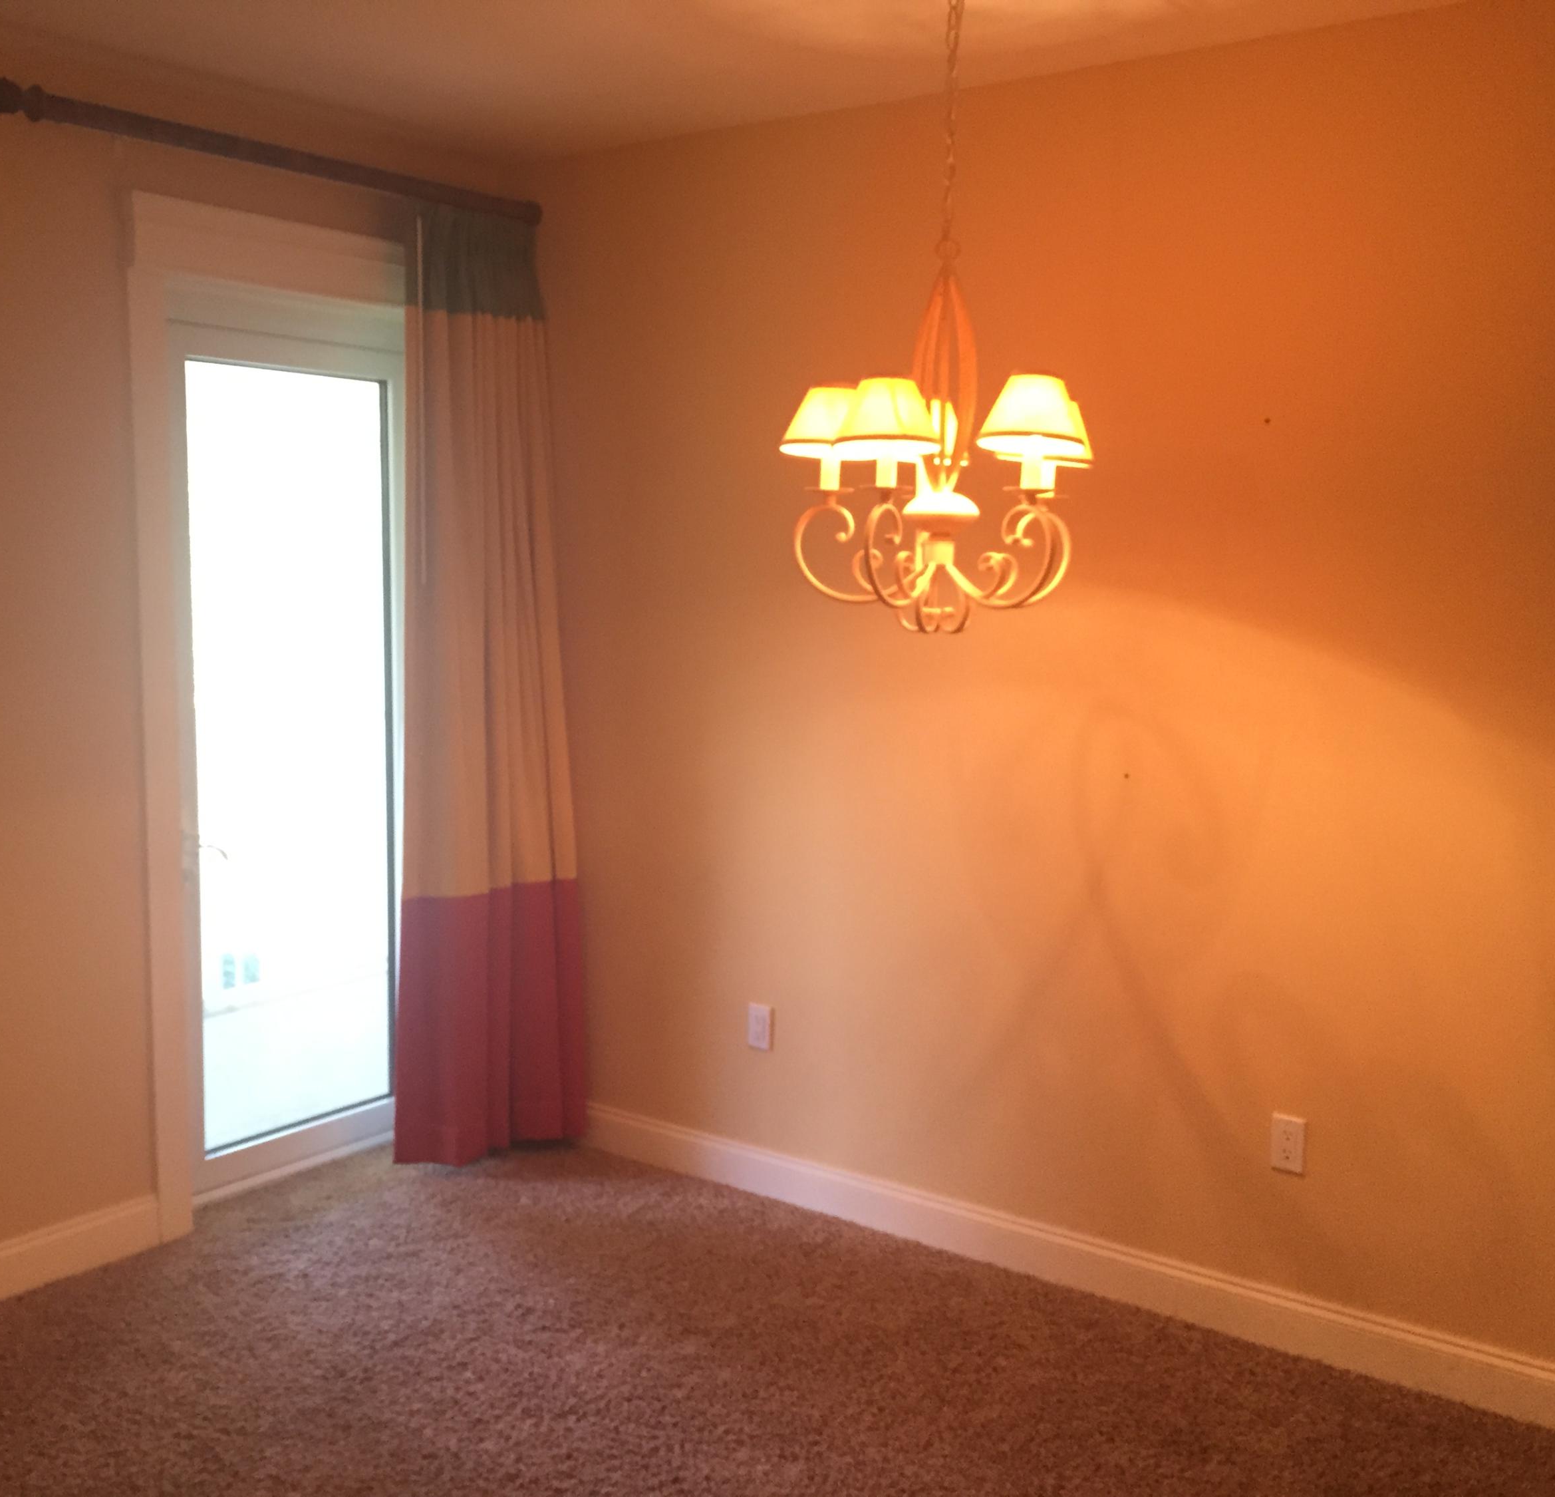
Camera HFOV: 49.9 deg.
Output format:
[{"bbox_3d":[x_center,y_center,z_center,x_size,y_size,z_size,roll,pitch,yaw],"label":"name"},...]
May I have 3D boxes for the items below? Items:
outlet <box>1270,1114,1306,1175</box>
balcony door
[{"bbox_3d":[1.045,0.808,3.415,0.071,0.116,0.012,5,8,36],"label":"outlet"},{"bbox_3d":[-1.230,0.019,4.260,0.060,2.120,0.810,5,8,36],"label":"balcony door"}]

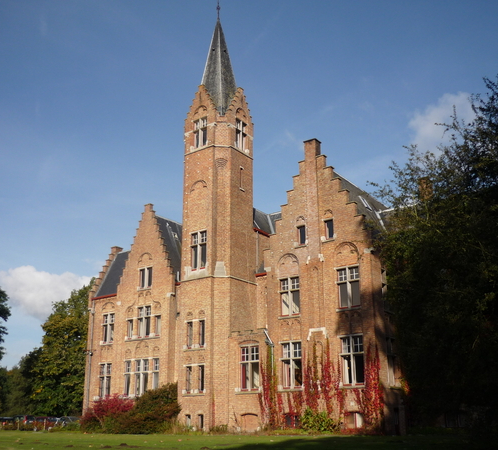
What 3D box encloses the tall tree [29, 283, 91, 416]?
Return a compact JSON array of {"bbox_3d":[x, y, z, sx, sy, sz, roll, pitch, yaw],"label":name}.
[{"bbox_3d":[-23.395,16.801,76.688,12.000,20.000,12.000,-14,-23,34],"label":"tall tree"}]

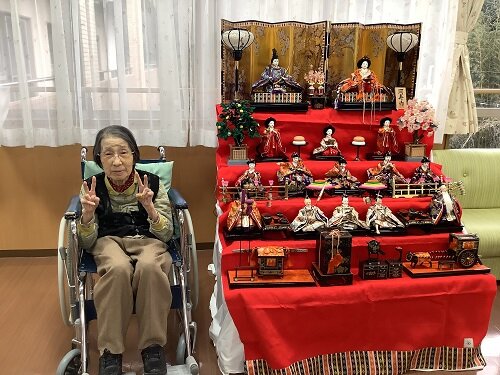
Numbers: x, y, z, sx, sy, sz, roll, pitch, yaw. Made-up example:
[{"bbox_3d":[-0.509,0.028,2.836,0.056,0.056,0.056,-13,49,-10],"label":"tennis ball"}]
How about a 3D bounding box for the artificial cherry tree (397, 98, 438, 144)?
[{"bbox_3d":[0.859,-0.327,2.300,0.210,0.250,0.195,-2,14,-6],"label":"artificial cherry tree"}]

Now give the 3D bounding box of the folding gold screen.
[{"bbox_3d":[0.405,-0.700,2.556,1.120,0.445,0.130,-2,14,-6],"label":"folding gold screen"}]

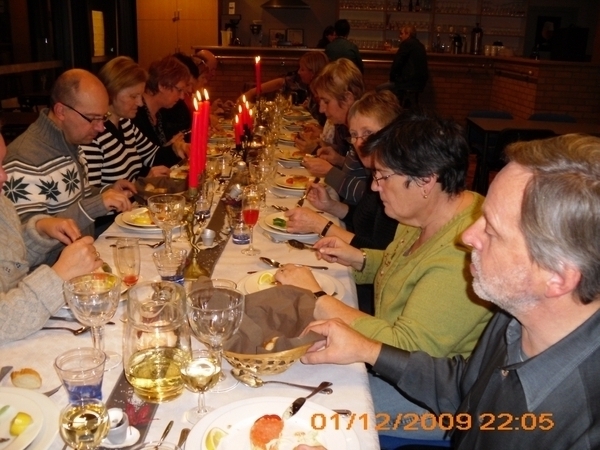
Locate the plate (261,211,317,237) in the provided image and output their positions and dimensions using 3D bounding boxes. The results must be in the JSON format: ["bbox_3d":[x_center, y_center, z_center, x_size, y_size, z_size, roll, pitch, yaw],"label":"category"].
[{"bbox_3d":[-0.002,0.001,1.966,0.218,0.025,0.218,2,17,1],"label":"plate"}]

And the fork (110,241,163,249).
[{"bbox_3d":[-0.476,0.055,1.832,0.175,0.020,0.024,-2,17,-10],"label":"fork"}]

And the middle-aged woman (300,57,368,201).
[{"bbox_3d":[0.277,-0.051,2.649,0.540,1.260,0.500,-1,17,-4],"label":"middle-aged woman"}]

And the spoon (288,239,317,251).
[{"bbox_3d":[0.038,0.061,1.510,0.176,0.020,0.035,18,24,35],"label":"spoon"}]

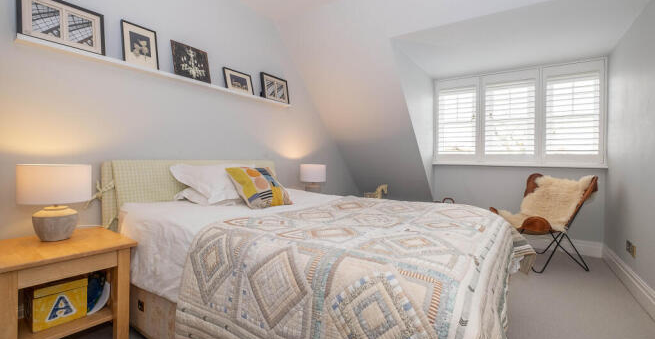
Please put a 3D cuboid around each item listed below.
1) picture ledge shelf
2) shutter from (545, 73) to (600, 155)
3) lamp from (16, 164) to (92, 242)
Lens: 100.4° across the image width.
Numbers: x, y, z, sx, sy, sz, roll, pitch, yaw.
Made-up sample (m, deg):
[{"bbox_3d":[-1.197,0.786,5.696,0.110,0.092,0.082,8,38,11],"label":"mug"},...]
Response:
[{"bbox_3d":[-1.136,-0.752,2.432,0.110,0.050,2.180,2,2,36],"label":"picture ledge shelf"},{"bbox_3d":[2.817,-0.659,3.153,0.540,1.000,0.050,2,2,36],"label":"shutter"},{"bbox_3d":[-1.559,0.189,1.553,0.300,0.430,0.300,2,2,36],"label":"lamp"}]

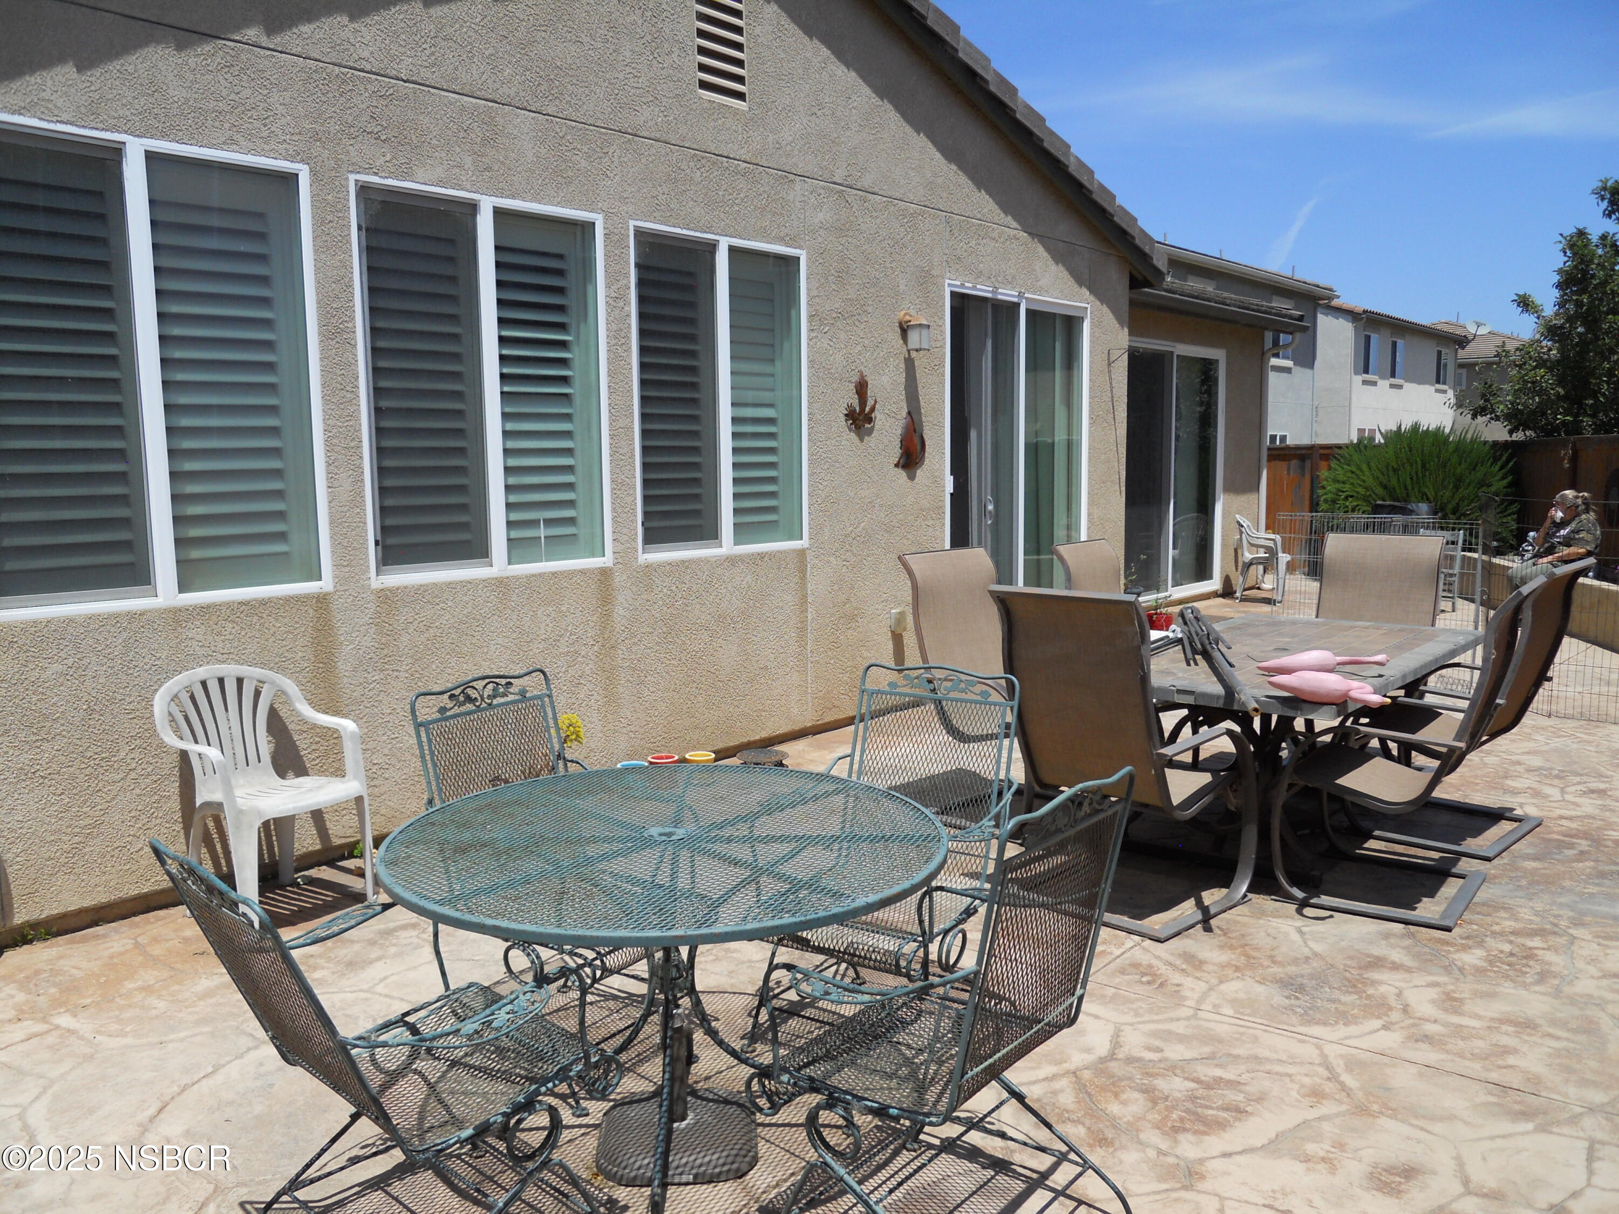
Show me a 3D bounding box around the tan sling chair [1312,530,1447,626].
[{"bbox_3d":[2.704,0.226,6.366,0.680,1.090,0.760,4,8,33],"label":"tan sling chair"}]

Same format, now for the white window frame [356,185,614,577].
[{"bbox_3d":[-1.293,-0.884,5.326,0.070,1.517,1.181,5,9,41],"label":"white window frame"}]

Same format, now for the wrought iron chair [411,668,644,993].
[{"bbox_3d":[-0.631,0.690,3.419,0.670,0.920,0.600,4,8,35],"label":"wrought iron chair"}]

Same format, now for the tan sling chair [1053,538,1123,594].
[{"bbox_3d":[1.645,0.219,6.531,0.760,1.090,0.680,4,8,36],"label":"tan sling chair"}]

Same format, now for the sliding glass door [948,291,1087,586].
[{"bbox_3d":[1.374,-0.809,8.589,0.110,2.440,1.736,5,9,40],"label":"sliding glass door"}]

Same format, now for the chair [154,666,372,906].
[{"bbox_3d":[-1.843,0.625,4.439,0.520,0.820,0.560,4,8,38],"label":"chair"}]

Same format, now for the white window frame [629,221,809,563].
[{"bbox_3d":[-0.411,-1.009,6.326,0.070,1.517,1.168,5,9,41],"label":"white window frame"}]

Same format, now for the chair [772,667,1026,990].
[{"bbox_3d":[0.205,0.680,3.425,0.600,0.920,0.670,4,8,34],"label":"chair"}]

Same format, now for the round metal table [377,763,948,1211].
[{"bbox_3d":[-0.314,0.862,2.971,1.227,0.724,1.227,-1,7,0],"label":"round metal table"}]

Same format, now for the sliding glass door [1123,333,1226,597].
[{"bbox_3d":[3.465,-1.288,12.584,0.110,2.440,2.268,5,9,40],"label":"sliding glass door"}]

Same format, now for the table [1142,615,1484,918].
[{"bbox_3d":[1.928,0.538,5.383,1.050,0.730,2.060,4,8,38],"label":"table"}]

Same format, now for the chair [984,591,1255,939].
[{"bbox_3d":[1.081,0.464,4.540,0.680,1.100,0.800,5,9,43],"label":"chair"}]

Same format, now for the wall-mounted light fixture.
[{"bbox_3d":[0.593,-1.535,7.278,0.155,0.230,0.110,5,9,41],"label":"wall-mounted light fixture"}]

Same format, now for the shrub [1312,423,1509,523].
[{"bbox_3d":[6.622,-1.291,14.300,1.900,1.400,2.150,5,9,41],"label":"shrub"}]

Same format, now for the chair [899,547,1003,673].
[{"bbox_3d":[0.860,0.335,5.510,0.680,1.100,0.800,-7,9,-44],"label":"chair"}]

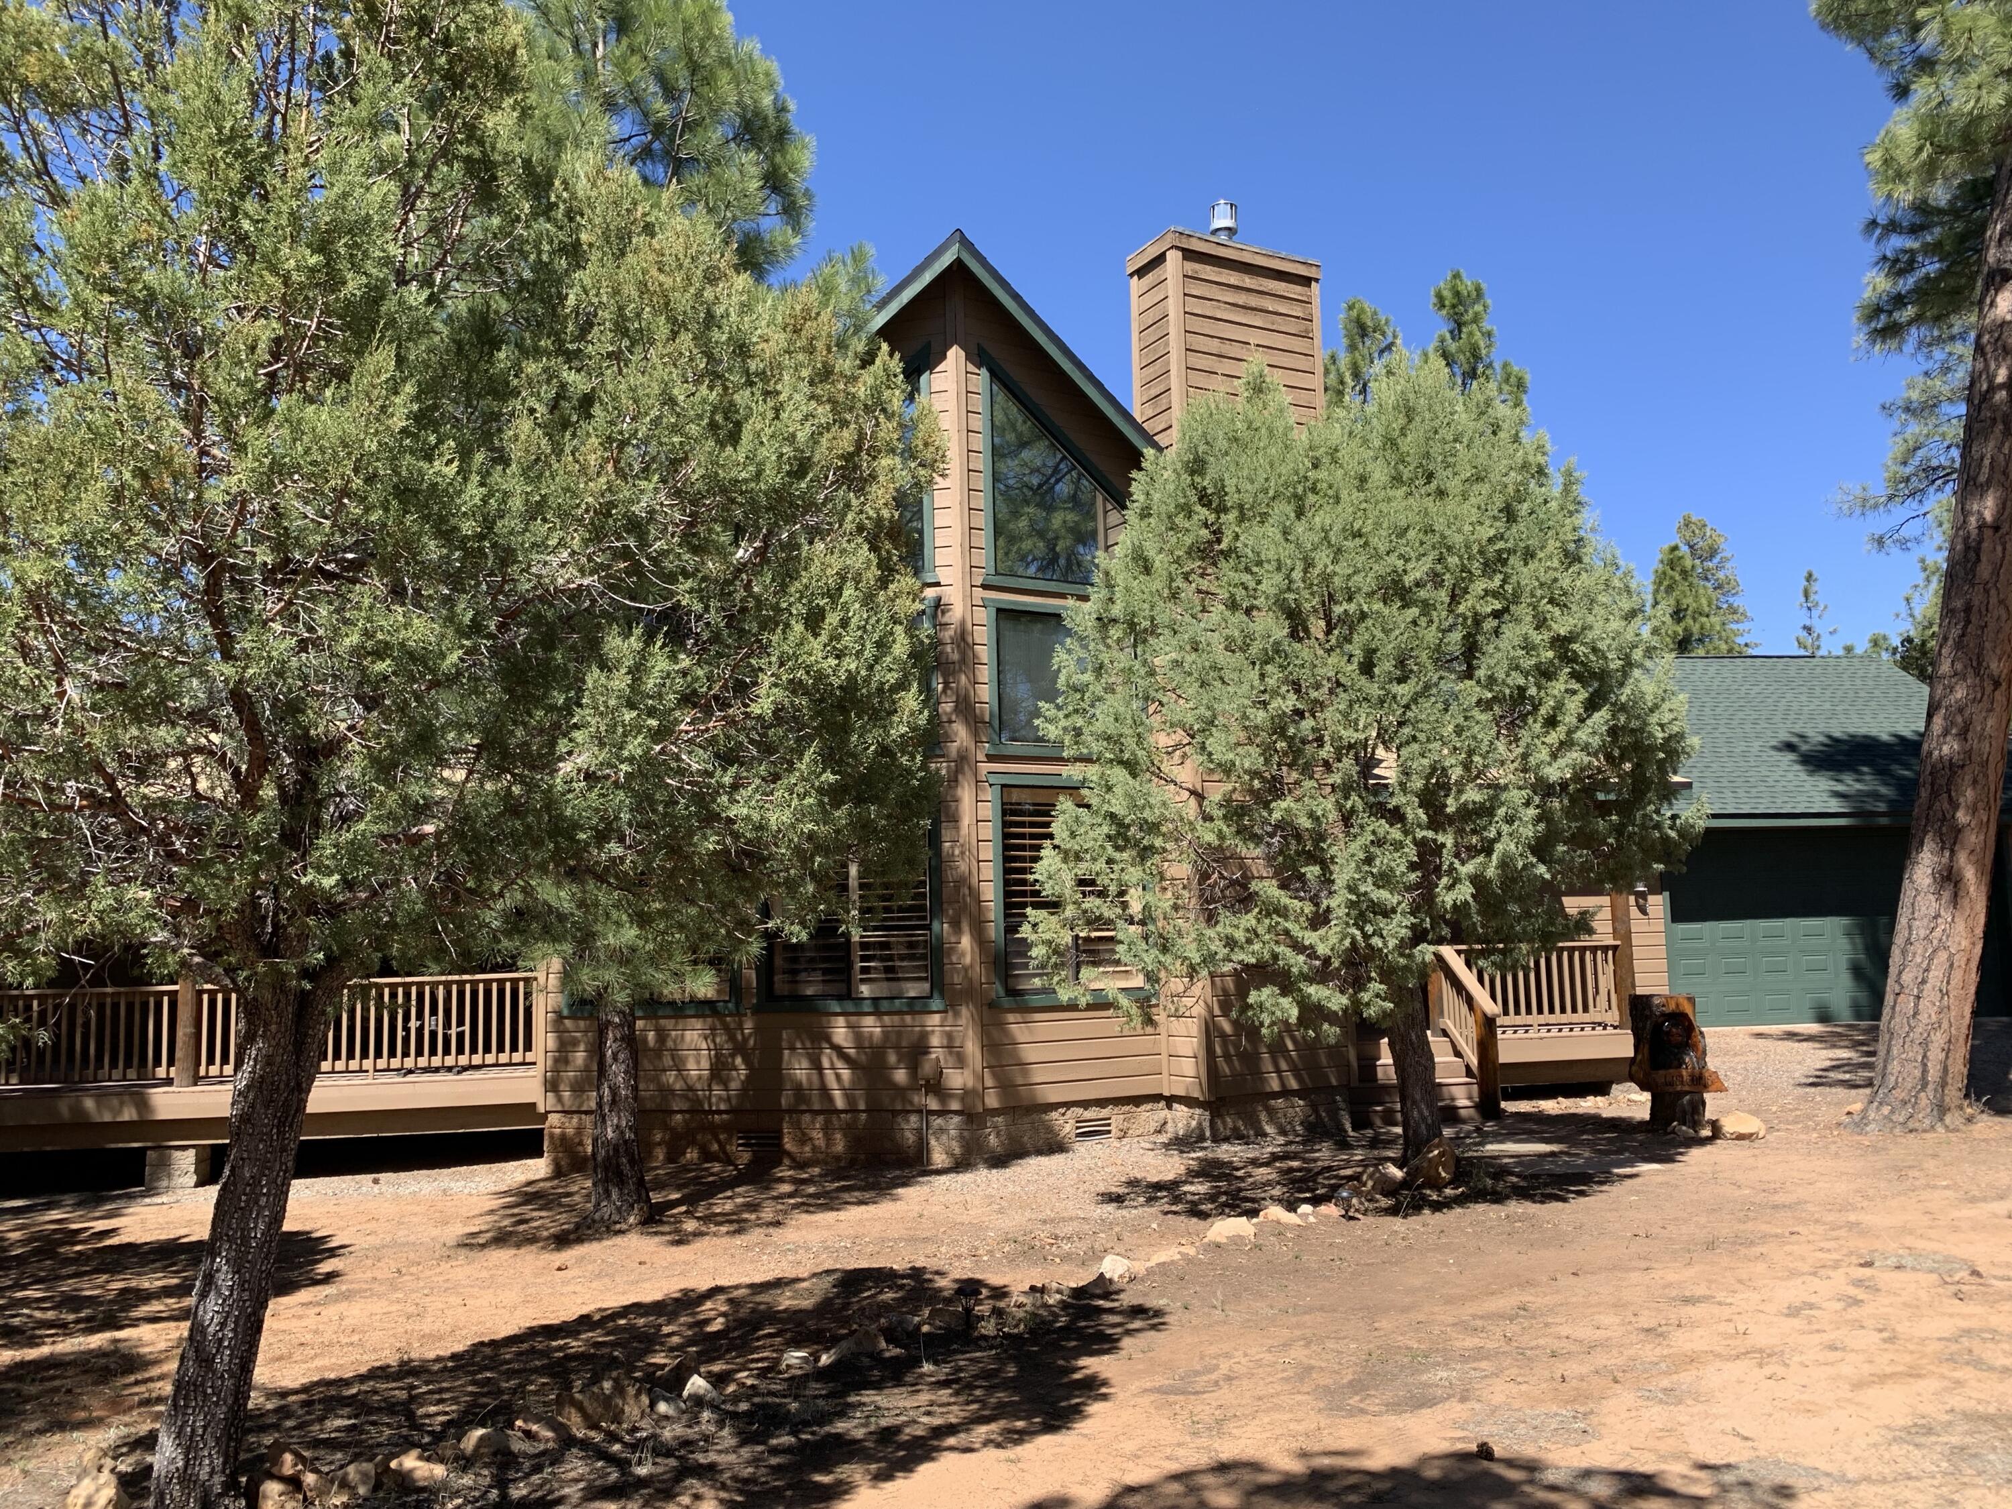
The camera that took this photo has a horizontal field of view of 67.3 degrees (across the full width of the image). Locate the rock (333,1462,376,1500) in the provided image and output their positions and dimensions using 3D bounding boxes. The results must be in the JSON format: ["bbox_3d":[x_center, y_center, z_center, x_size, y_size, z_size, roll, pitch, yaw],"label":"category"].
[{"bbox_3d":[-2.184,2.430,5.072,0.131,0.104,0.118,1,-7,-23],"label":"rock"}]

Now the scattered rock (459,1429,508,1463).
[{"bbox_3d":[-1.855,2.453,5.365,0.169,0.104,0.135,1,-7,-19],"label":"scattered rock"}]

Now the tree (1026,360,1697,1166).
[{"bbox_3d":[2.890,0.000,12.308,5.273,6.638,4.500,-3,-7,15],"label":"tree"}]

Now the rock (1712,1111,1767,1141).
[{"bbox_3d":[5.863,2.962,12.087,0.383,0.210,0.306,-4,-7,25],"label":"rock"}]

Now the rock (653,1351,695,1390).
[{"bbox_3d":[-1.336,2.482,6.087,0.165,0.130,0.120,0,-6,-12],"label":"rock"}]

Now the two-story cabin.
[{"bbox_3d":[0.411,-0.014,17.395,9.900,8.000,9.000,0,-6,-9],"label":"two-story cabin"}]

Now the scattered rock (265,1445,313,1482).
[{"bbox_3d":[-2.464,2.449,5.197,0.151,0.119,0.121,2,-7,-25],"label":"scattered rock"}]

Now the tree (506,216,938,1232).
[{"bbox_3d":[-1.974,-0.368,10.512,2.876,7.076,3.000,0,-7,-14],"label":"tree"}]

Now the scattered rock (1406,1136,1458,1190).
[{"bbox_3d":[2.929,2.804,10.393,0.340,0.349,0.245,-3,-7,15],"label":"scattered rock"}]

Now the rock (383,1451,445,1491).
[{"bbox_3d":[-1.963,2.359,5.008,0.190,0.095,0.125,1,-7,-21],"label":"rock"}]

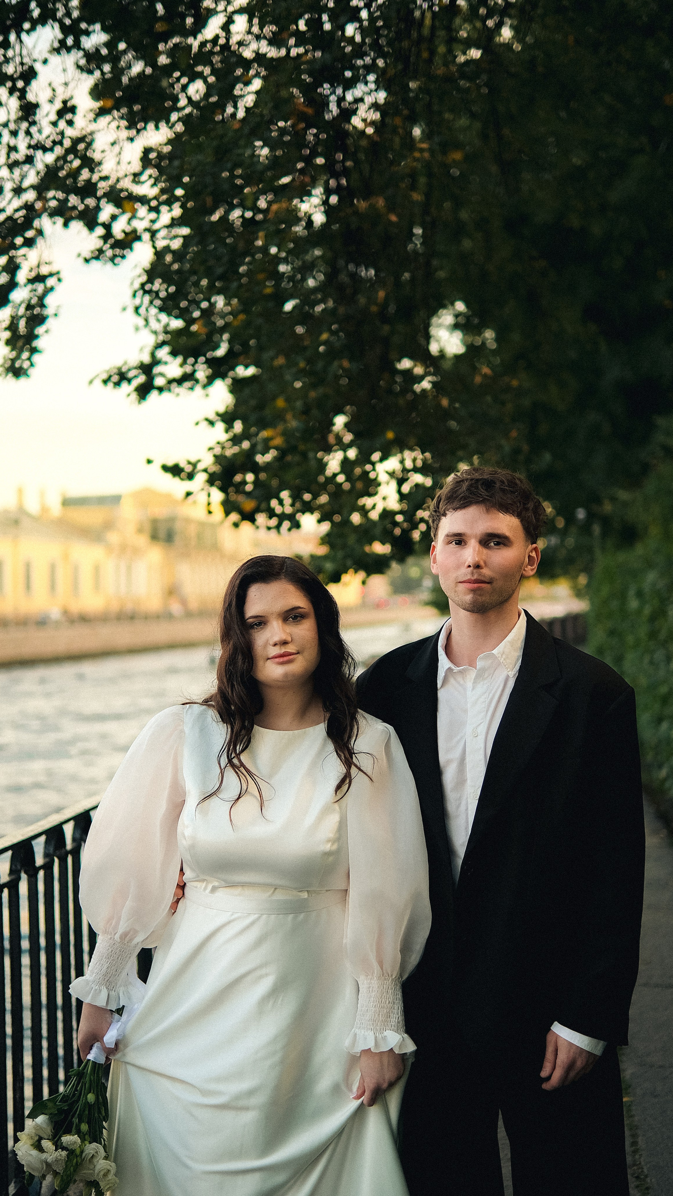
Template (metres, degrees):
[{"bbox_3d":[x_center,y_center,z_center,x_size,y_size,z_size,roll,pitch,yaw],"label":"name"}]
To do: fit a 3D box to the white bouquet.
[{"bbox_3d":[-0.433,0.838,2.700,0.180,0.340,0.170,16,-7,0],"label":"white bouquet"}]

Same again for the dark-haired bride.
[{"bbox_3d":[-0.135,0.775,2.780,0.620,1.680,0.430,-1,0,-5],"label":"dark-haired bride"}]

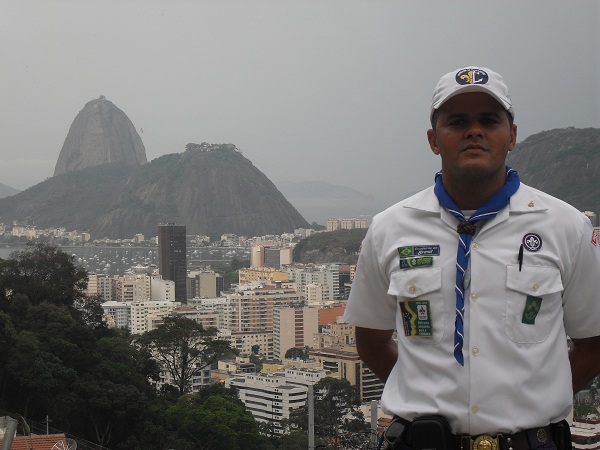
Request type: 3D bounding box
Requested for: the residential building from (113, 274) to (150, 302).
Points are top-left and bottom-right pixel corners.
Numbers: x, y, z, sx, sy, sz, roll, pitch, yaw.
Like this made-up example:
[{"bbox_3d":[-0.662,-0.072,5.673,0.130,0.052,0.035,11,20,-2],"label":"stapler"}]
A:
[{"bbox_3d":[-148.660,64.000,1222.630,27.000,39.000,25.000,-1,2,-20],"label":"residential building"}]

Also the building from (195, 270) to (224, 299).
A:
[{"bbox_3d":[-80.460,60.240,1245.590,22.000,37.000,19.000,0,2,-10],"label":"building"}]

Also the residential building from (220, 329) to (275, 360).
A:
[{"bbox_3d":[-37.870,88.410,1000.360,34.000,22.500,14.000,-1,2,-22],"label":"residential building"}]

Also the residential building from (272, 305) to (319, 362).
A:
[{"bbox_3d":[-2.730,80.780,1028.640,28.500,40.000,24.000,0,2,-13],"label":"residential building"}]

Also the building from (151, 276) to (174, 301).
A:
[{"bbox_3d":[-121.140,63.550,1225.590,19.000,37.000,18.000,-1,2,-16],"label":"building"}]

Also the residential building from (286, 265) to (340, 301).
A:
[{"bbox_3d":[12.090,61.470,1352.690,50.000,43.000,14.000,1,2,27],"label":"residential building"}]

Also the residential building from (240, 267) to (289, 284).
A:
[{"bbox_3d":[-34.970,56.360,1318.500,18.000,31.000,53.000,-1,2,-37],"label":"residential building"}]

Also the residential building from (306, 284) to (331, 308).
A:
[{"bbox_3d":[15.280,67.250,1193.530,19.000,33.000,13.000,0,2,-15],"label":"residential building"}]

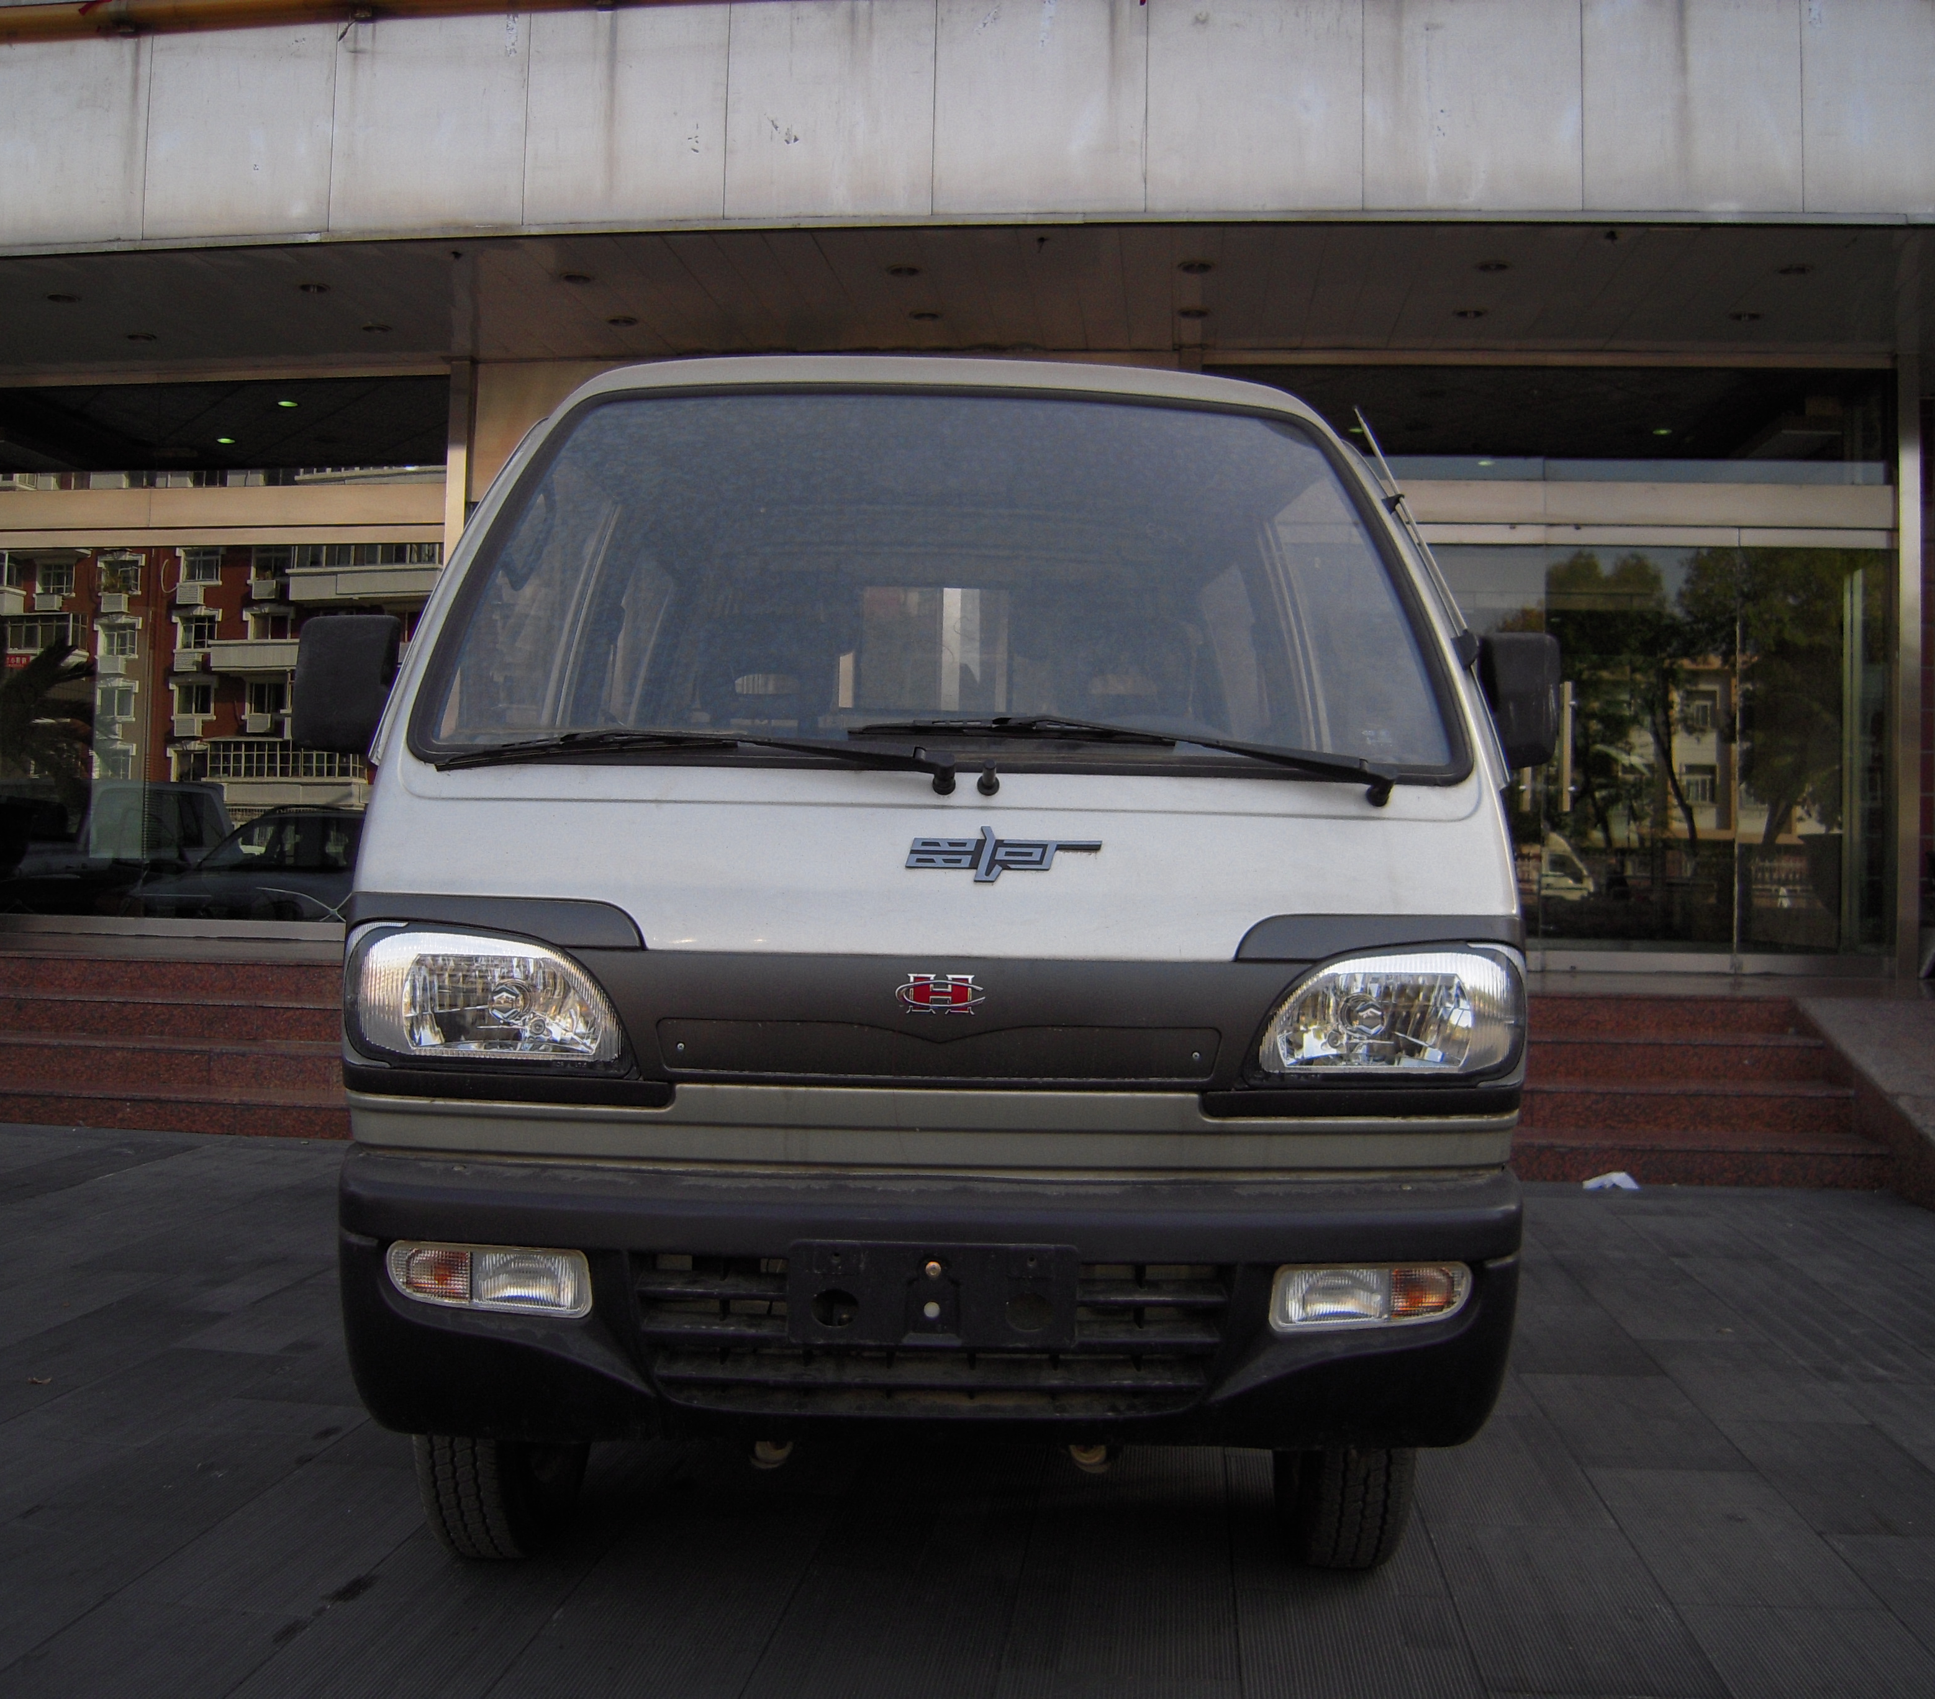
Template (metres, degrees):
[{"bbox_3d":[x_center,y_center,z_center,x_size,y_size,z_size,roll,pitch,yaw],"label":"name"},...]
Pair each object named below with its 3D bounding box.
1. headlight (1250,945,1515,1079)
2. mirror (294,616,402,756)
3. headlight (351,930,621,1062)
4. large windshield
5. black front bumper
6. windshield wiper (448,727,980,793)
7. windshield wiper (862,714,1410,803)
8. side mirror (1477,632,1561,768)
[{"bbox_3d":[0.505,0.192,2.169,0.344,0.148,0.155,1,-1,-1],"label":"headlight"},{"bbox_3d":[-0.841,-0.223,2.490,0.150,0.195,0.100,1,-1,-1],"label":"mirror"},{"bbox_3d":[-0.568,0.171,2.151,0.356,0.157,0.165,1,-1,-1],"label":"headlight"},{"bbox_3d":[-0.033,-0.366,2.450,1.308,0.743,0.086,1,-38,-1],"label":"large windshield"},{"bbox_3d":[-0.041,0.516,2.154,1.423,0.298,0.270,1,-1,-1],"label":"black front bumper"},{"bbox_3d":[-0.333,-0.109,2.208,0.682,0.074,0.105,1,-1,8],"label":"windshield wiper"},{"bbox_3d":[0.193,-0.109,2.190,0.661,0.100,0.071,1,-1,-1],"label":"windshield wiper"},{"bbox_3d":[0.753,-0.204,2.510,0.140,0.190,0.100,1,-1,-1],"label":"side mirror"}]

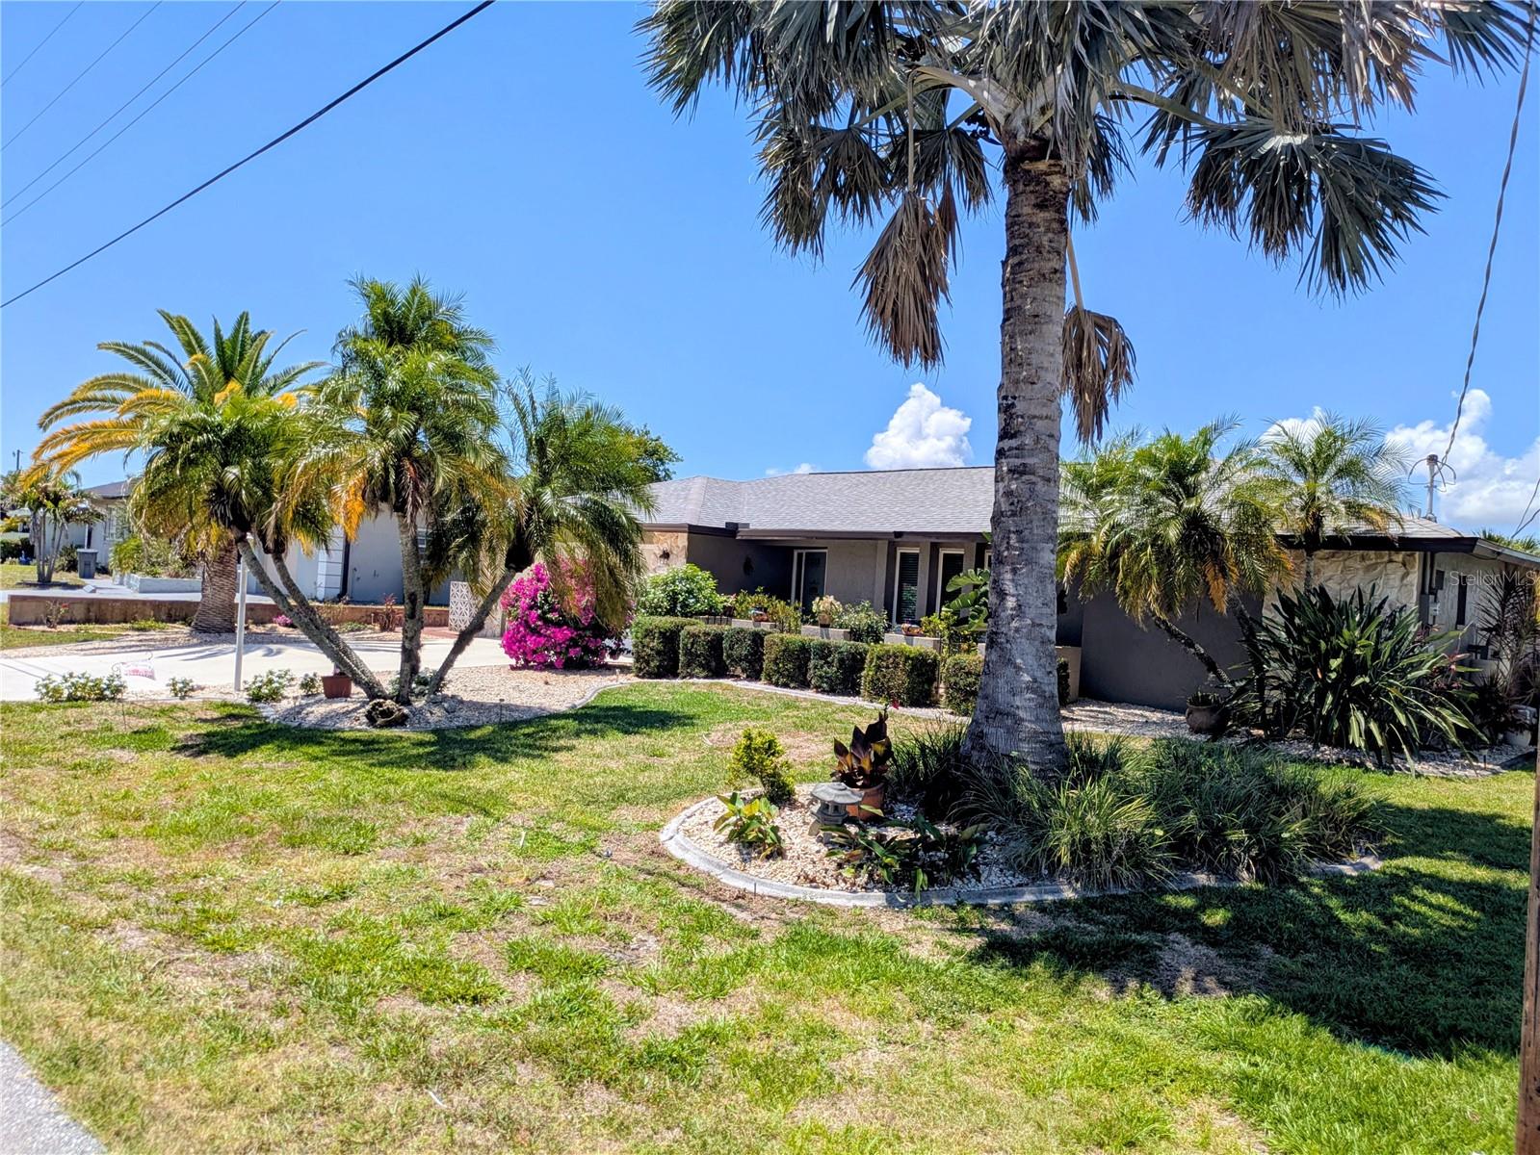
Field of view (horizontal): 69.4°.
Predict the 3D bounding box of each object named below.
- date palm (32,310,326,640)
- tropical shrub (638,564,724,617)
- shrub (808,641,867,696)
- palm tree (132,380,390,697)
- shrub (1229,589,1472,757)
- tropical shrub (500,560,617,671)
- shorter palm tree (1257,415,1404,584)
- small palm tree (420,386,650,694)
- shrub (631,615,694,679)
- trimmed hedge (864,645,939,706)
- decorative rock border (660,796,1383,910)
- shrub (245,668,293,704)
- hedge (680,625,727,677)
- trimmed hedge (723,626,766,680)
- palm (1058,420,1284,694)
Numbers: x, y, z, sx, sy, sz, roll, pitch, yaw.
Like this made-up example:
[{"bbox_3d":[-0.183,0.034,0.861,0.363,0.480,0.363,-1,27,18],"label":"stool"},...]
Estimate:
[{"bbox_3d":[-10.675,-1.960,20.500,5.000,5.800,5.000,4,0,-27],"label":"date palm"},{"bbox_3d":[-1.483,0.601,18.402,1.350,1.600,1.300,4,0,-4],"label":"tropical shrub"},{"bbox_3d":[0.963,1.291,15.895,0.560,0.720,0.640,3,0,-40],"label":"shrub"},{"bbox_3d":[-5.407,-0.382,11.700,2.500,3.350,2.400,3,0,0],"label":"palm tree"},{"bbox_3d":[6.851,1.041,13.102,2.700,1.820,2.400,4,0,28],"label":"shrub"},{"bbox_3d":[-3.335,0.571,17.997,1.750,1.720,1.500,3,0,0],"label":"tropical shrub"},{"bbox_3d":[6.673,0.048,13.400,1.700,3.900,1.700,4,0,26],"label":"shorter palm tree"},{"bbox_3d":[-2.644,-0.383,12.699,2.550,3.550,2.200,4,0,-12],"label":"small palm tree"},{"bbox_3d":[-1.563,1.076,16.900,0.650,0.870,0.950,3,0,42],"label":"shrub"},{"bbox_3d":[1.807,1.345,15.400,0.760,0.790,0.680,3,0,42],"label":"trimmed hedge"},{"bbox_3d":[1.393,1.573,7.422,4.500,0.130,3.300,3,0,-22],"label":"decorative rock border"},{"bbox_3d":[-5.287,1.127,11.794,0.450,0.350,0.400,3,0,-10],"label":"shrub"},{"bbox_3d":[-0.984,1.059,16.703,0.660,0.760,0.660,4,0,17],"label":"hedge"},{"bbox_3d":[-0.415,1.210,17.545,0.500,0.750,0.600,3,0,-40],"label":"trimmed hedge"},{"bbox_3d":[5.262,-0.079,14.502,2.800,3.900,2.600,3,0,0],"label":"palm"}]

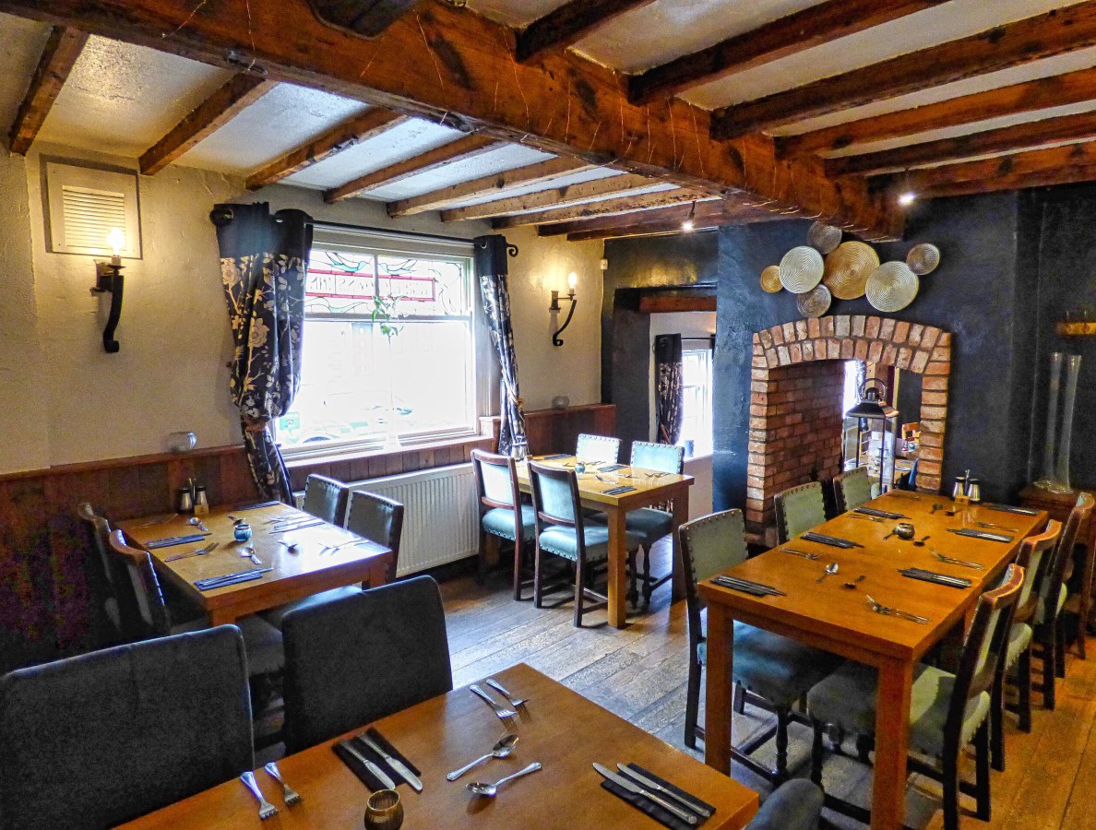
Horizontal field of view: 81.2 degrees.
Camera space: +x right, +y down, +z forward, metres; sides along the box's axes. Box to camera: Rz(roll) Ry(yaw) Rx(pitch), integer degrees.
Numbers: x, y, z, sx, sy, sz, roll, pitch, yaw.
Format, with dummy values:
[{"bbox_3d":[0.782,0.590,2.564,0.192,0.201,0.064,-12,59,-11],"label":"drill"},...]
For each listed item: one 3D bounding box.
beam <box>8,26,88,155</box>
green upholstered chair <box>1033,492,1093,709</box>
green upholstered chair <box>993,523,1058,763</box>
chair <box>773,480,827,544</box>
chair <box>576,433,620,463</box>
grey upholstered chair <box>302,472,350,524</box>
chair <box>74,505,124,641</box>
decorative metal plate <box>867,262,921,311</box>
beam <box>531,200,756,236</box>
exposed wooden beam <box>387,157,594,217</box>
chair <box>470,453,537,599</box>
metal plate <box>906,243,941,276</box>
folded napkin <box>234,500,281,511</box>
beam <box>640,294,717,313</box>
[{"bbox_3d":[-1.737,-1.093,2.186,0.052,0.080,1.520,-6,9,-43],"label":"beam"},{"bbox_3d":[2.173,0.794,3.000,0.450,0.920,0.520,-6,9,-43],"label":"green upholstered chair"},{"bbox_3d":[1.711,0.859,2.611,0.450,0.900,0.480,-7,10,-40],"label":"green upholstered chair"},{"bbox_3d":[1.365,0.838,2.985,0.440,0.920,0.530,-7,10,-43],"label":"chair"},{"bbox_3d":[0.220,0.636,4.604,0.530,0.920,0.440,-7,10,-43],"label":"chair"},{"bbox_3d":[-1.274,0.804,3.075,0.520,0.920,0.450,-7,9,-44],"label":"grey upholstered chair"},{"bbox_3d":[-1.735,0.850,2.885,0.530,0.920,0.440,-7,10,-43],"label":"chair"},{"bbox_3d":[1.999,-0.747,3.716,0.030,0.287,0.287,-7,10,-43],"label":"decorative metal plate"},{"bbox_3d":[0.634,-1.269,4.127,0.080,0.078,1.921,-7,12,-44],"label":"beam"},{"bbox_3d":[-0.384,-1.197,3.338,0.055,0.088,1.580,-6,9,-43],"label":"exposed wooden beam"},{"bbox_3d":[-0.187,0.659,4.159,0.450,0.900,0.480,6,10,40],"label":"chair"},{"bbox_3d":[2.038,-0.848,3.473,0.025,0.170,0.170,-7,10,-43],"label":"metal plate"},{"bbox_3d":[-1.552,0.476,3.403,0.222,0.013,0.070,-7,10,-43],"label":"folded napkin"},{"bbox_3d":[1.139,-0.897,5.173,0.780,0.120,0.130,4,8,36],"label":"beam"}]

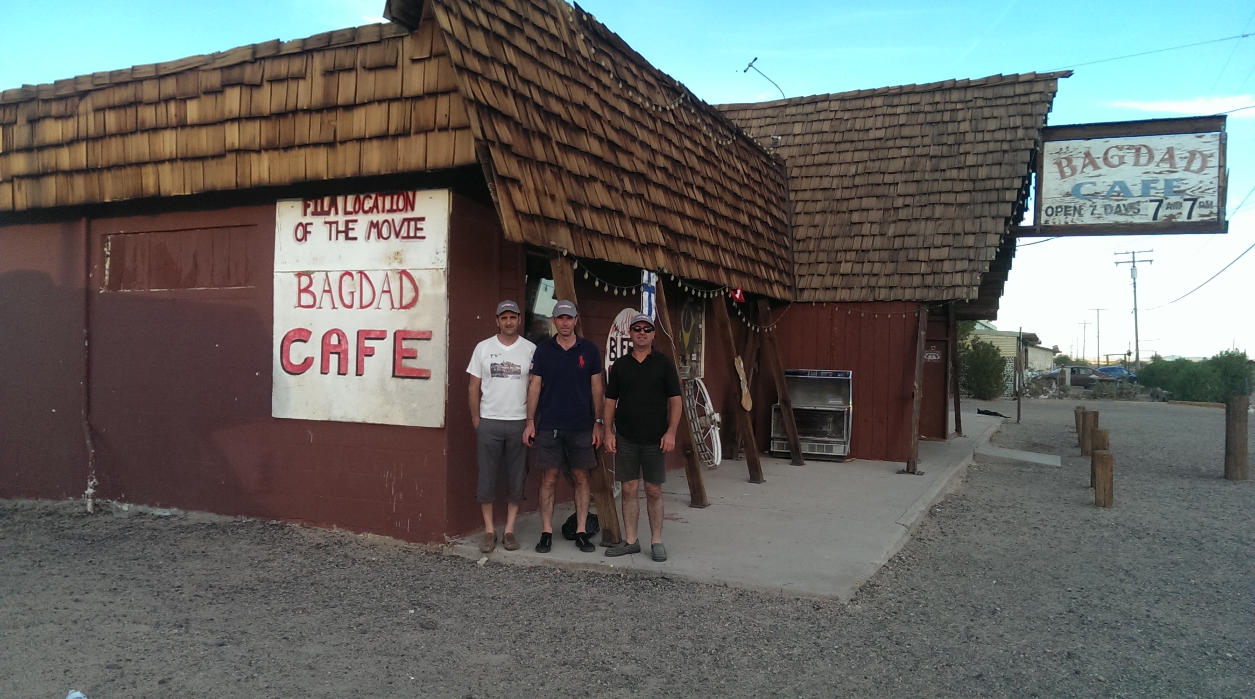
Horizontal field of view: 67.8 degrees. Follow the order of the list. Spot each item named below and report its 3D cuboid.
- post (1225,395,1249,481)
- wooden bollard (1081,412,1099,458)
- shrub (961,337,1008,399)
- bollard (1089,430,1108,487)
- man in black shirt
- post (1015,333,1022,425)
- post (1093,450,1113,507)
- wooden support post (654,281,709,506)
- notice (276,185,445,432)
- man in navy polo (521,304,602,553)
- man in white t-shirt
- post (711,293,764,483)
[{"bbox_3d":[8.257,1.194,12.624,0.264,1.140,0.264,1,0,25],"label":"post"},{"bbox_3d":[7.732,1.407,15.571,0.244,0.741,0.244,1,0,25],"label":"wooden bollard"},{"bbox_3d":[13.375,0.680,34.963,1.800,2.325,1.800,1,0,21],"label":"shrub"},{"bbox_3d":[5.940,1.368,11.709,0.199,0.711,0.199,1,0,25],"label":"bollard"},{"bbox_3d":[0.112,0.615,6.741,0.570,1.740,0.360,1,0,2],"label":"man in black shirt"},{"bbox_3d":[9.858,0.694,23.468,0.091,2.346,0.091,1,0,25],"label":"post"},{"bbox_3d":[5.193,1.407,10.152,0.170,0.588,0.170,1,0,25],"label":"post"},{"bbox_3d":[0.489,0.360,9.345,0.120,2.350,0.120,-14,-6,24],"label":"wooden support post"},{"bbox_3d":[-2.171,-0.332,7.481,1.766,1.843,0.050,1,0,25],"label":"notice"},{"bbox_3d":[-0.462,0.555,6.907,0.590,1.837,0.340,1,0,-3],"label":"man in navy polo"},{"bbox_3d":[-0.922,0.551,6.902,0.530,1.828,0.330,1,0,-6],"label":"man in white t-shirt"},{"bbox_3d":[1.266,0.408,10.778,0.130,2.253,0.130,-13,-6,24],"label":"post"}]

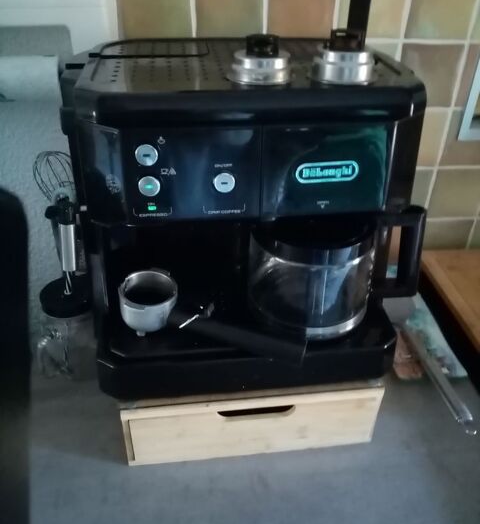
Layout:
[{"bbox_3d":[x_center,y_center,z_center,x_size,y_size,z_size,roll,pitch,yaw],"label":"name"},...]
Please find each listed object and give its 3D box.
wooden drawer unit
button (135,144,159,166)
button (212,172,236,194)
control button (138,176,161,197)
[{"bbox_3d":[0.000,0.115,0.706,0.306,0.099,0.310,-3,33,-6],"label":"wooden drawer unit"},{"bbox_3d":[-0.082,-0.093,0.421,0.020,0.020,0.006,-3,33,-6],"label":"button"},{"bbox_3d":[-0.014,-0.073,0.444,0.020,0.020,0.006,-3,33,-6],"label":"button"},{"bbox_3d":[-0.082,-0.069,0.437,0.020,0.020,0.006,-3,33,-6],"label":"control button"}]

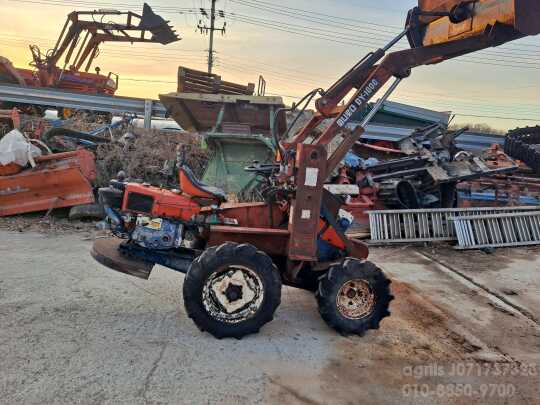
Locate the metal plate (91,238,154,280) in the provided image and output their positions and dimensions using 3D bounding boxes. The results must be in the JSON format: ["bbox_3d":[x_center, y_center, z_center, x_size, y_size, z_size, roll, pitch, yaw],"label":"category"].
[{"bbox_3d":[-1.344,0.465,3.705,0.650,0.100,1.070,10,8,-5],"label":"metal plate"}]

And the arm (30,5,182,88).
[{"bbox_3d":[-3.991,-3.573,9.546,3.331,2.143,1.600,3,8,-6],"label":"arm"}]

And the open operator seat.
[{"bbox_3d":[-0.629,-0.172,3.632,0.420,0.340,0.450,7,7,-7],"label":"open operator seat"}]

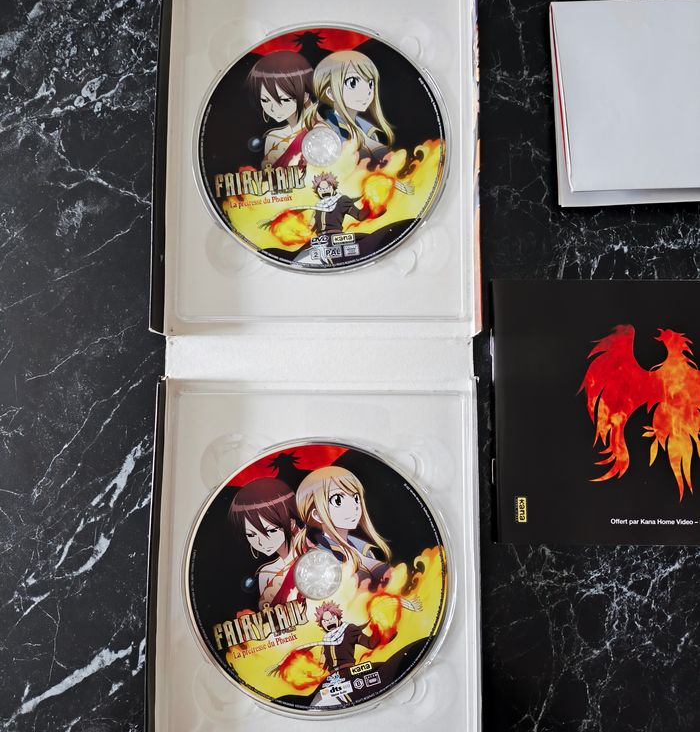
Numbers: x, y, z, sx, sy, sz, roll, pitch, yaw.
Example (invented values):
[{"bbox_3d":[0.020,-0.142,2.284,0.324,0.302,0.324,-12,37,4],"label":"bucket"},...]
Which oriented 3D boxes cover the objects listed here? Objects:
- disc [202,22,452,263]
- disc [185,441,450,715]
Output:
[{"bbox_3d":[-0.014,-0.105,0.323,0.120,0.001,0.120,0,85,1],"label":"disc"},{"bbox_3d":[-0.015,0.096,0.307,0.120,0.001,0.120,0,85,1],"label":"disc"}]

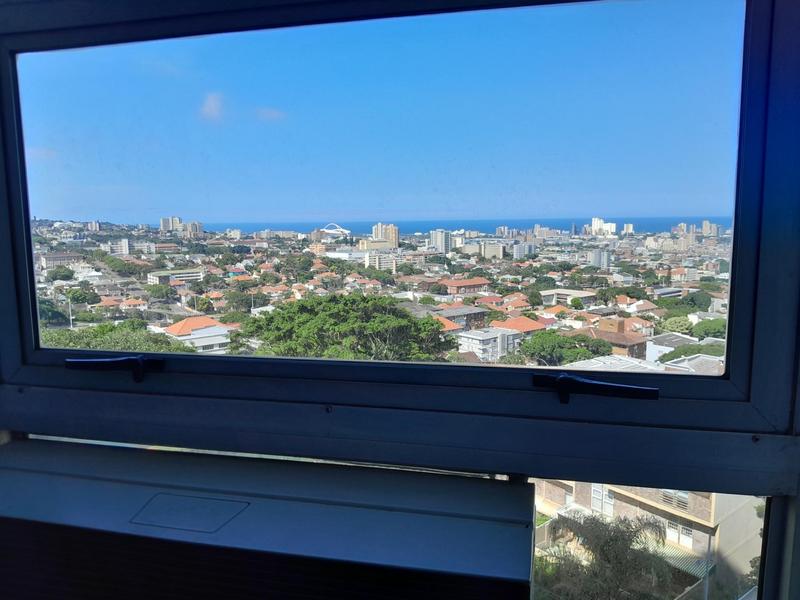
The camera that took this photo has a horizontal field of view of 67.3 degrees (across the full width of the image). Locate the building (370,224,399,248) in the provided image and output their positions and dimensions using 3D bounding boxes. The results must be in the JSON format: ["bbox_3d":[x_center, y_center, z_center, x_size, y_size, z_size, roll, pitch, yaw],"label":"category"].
[{"bbox_3d":[-33.780,-149.110,1400.000,48.000,60.000,32.000,2,8,20],"label":"building"}]

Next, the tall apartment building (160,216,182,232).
[{"bbox_3d":[-511.131,-169.282,1346.324,42.700,34.622,19.215,-4,8,-20],"label":"tall apartment building"}]

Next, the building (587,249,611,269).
[{"bbox_3d":[350.160,-73.210,1060.000,38.000,36.000,24.000,2,8,20],"label":"building"}]

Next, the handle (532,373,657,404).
[{"bbox_3d":[0.199,0.090,0.620,0.120,0.028,0.040,1,8,13],"label":"handle"}]

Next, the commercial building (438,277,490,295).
[{"bbox_3d":[45.947,-10.164,427.417,34.538,9.257,14.506,-5,9,-28],"label":"commercial building"}]

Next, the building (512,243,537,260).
[{"bbox_3d":[300.420,-116.310,1450.000,50.000,36.000,30.000,1,8,15],"label":"building"}]

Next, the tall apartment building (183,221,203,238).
[{"bbox_3d":[-690.630,-233.650,2000.000,60.000,57.000,36.000,-2,8,-10],"label":"tall apartment building"}]

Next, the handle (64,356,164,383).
[{"bbox_3d":[-0.354,0.085,0.747,0.118,0.028,0.040,1,8,13],"label":"handle"}]

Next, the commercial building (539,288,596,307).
[{"bbox_3d":[86.970,-1.300,312.000,14.000,7.000,25.000,-8,10,-40],"label":"commercial building"}]

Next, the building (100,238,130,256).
[{"bbox_3d":[-312.480,-57.990,660.000,28.000,17.000,15.000,-3,8,-18],"label":"building"}]

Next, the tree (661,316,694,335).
[{"bbox_3d":[82.200,8.000,178.000,8.500,7.000,8.200,1,8,15],"label":"tree"}]

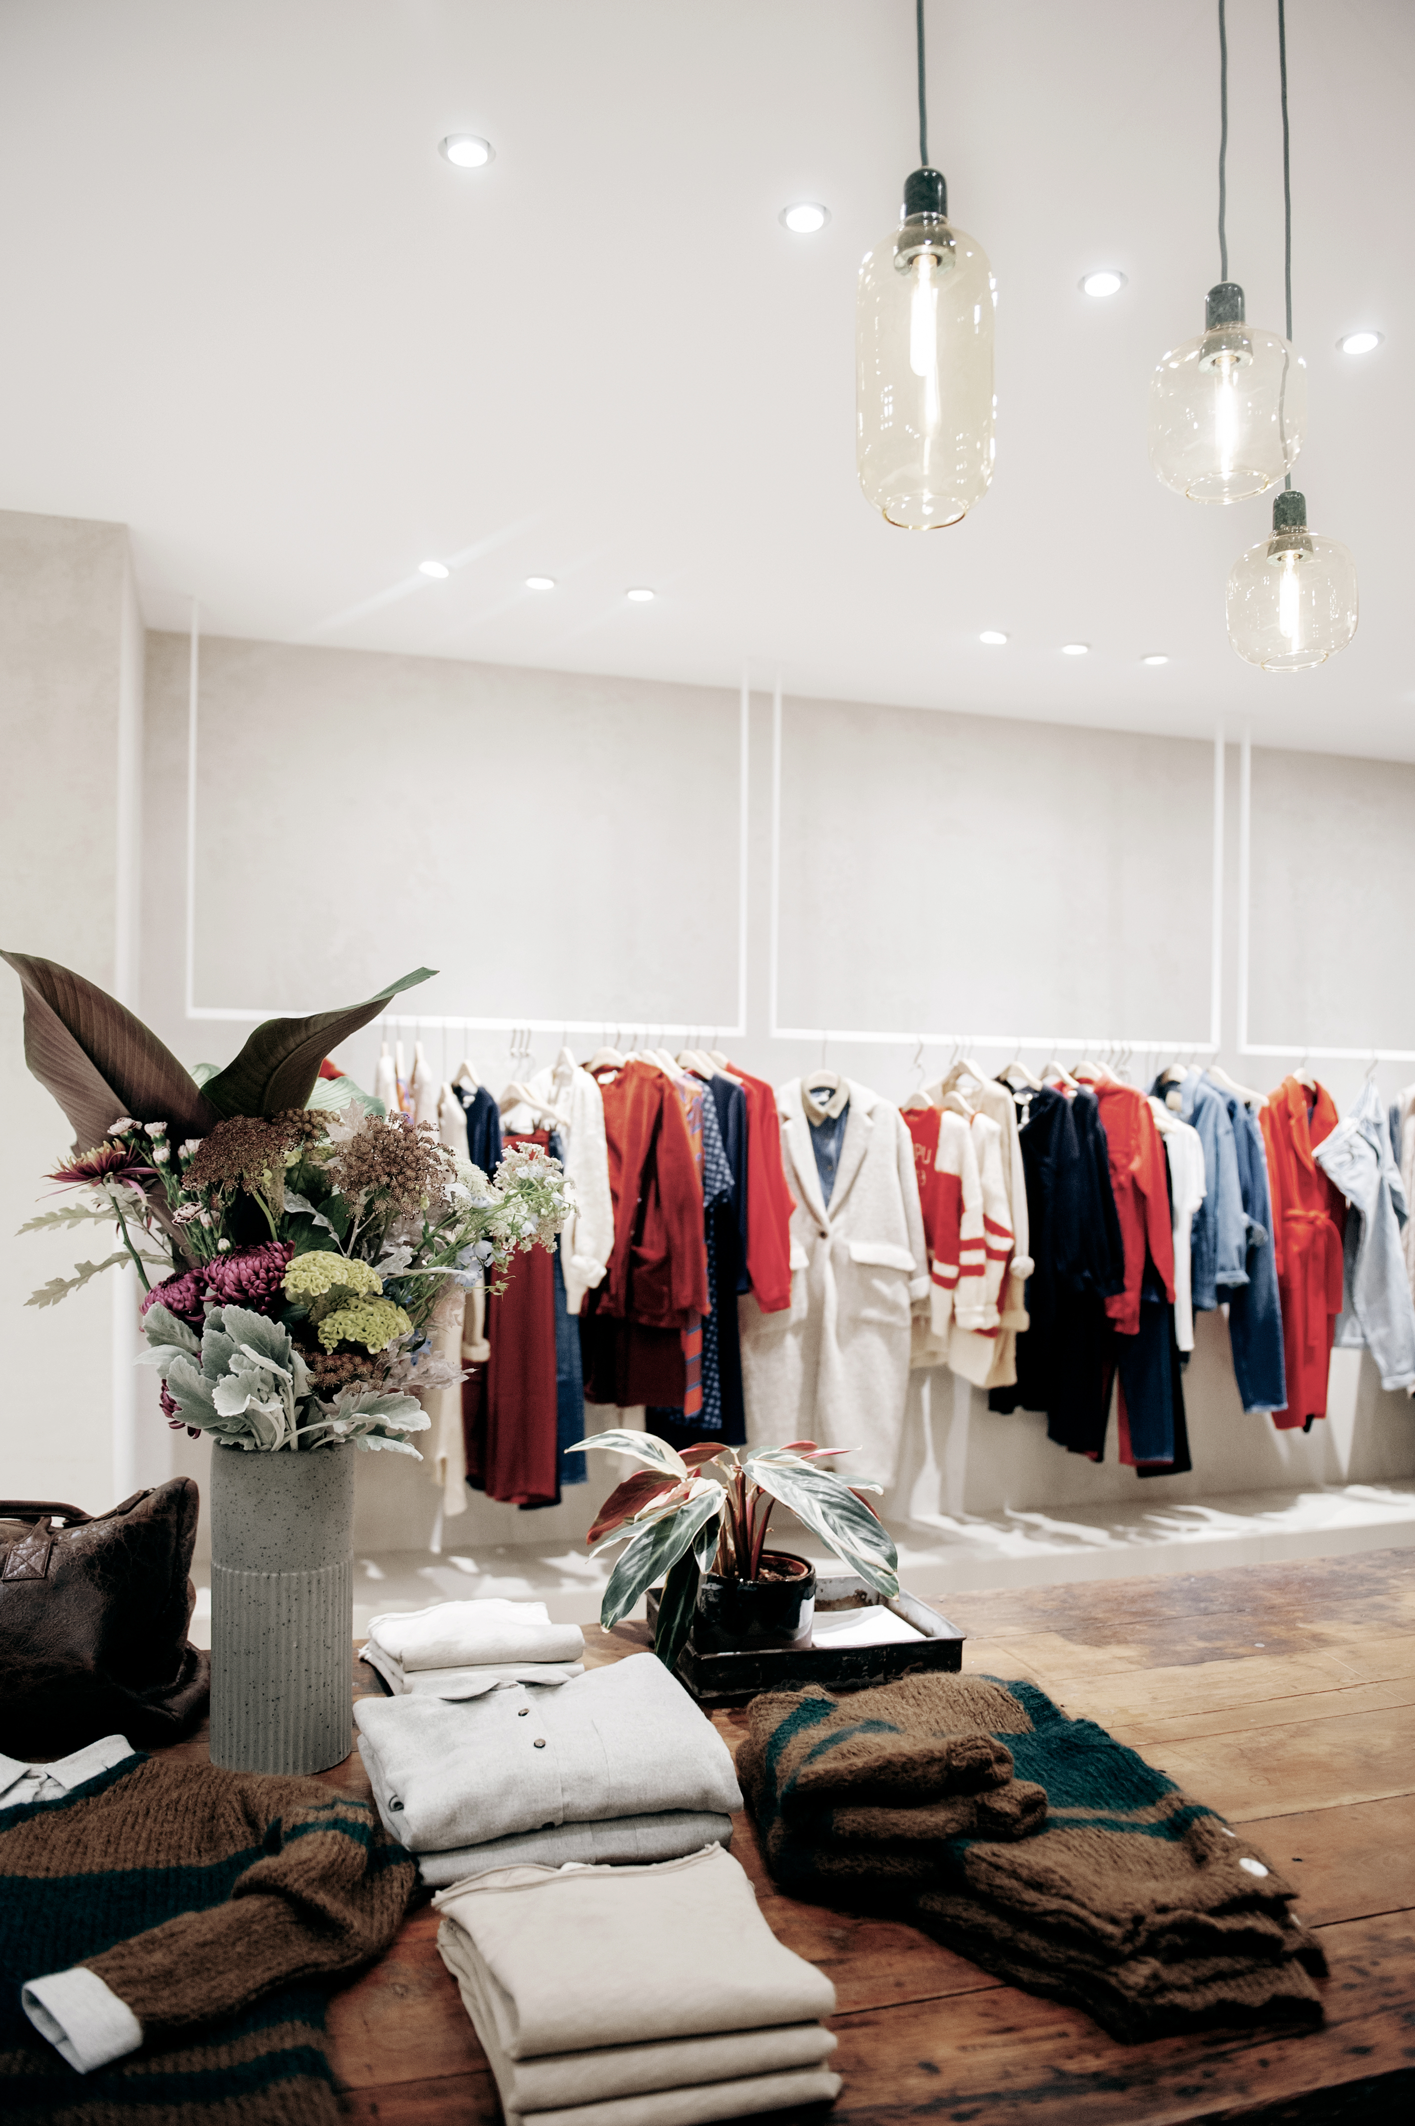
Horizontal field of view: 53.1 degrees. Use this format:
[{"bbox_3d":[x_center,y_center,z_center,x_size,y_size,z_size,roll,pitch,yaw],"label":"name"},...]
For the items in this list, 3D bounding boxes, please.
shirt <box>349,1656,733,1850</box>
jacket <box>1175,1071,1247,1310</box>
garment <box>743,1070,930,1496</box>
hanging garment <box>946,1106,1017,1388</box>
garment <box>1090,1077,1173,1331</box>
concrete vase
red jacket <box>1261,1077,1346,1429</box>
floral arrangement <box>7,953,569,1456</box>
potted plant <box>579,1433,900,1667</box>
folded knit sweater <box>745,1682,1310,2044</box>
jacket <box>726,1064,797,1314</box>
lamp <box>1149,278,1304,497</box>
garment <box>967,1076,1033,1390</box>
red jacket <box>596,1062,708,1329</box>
[{"bbox_3d":[-0.145,0.601,1.245,0.275,0.055,0.245,2,-1,-18],"label":"shirt"},{"bbox_3d":[1.478,0.377,4.282,0.180,0.670,0.460,2,-1,-20],"label":"jacket"},{"bbox_3d":[0.352,0.594,3.974,0.463,1.124,0.240,1,-1,-12],"label":"garment"},{"bbox_3d":[0.788,0.511,4.109,0.130,0.791,0.420,1,-1,-17],"label":"hanging garment"},{"bbox_3d":[1.268,0.419,4.260,0.140,0.751,0.410,1,-1,-17],"label":"garment"},{"bbox_3d":[-0.400,0.494,1.340,0.135,0.291,0.135,1,-1,-17],"label":"concrete vase"},{"bbox_3d":[1.861,0.570,4.440,0.160,1.077,0.420,1,-1,-17],"label":"red jacket"},{"bbox_3d":[-0.404,0.136,1.360,0.500,0.460,0.400,2,-1,-16],"label":"floral arrangement"},{"bbox_3d":[0.031,0.532,1.570,0.340,0.250,0.280,2,-1,-16],"label":"potted plant"},{"bbox_3d":[0.225,0.588,1.092,0.320,0.115,0.380,1,-1,-17],"label":"folded knit sweater"},{"bbox_3d":[0.080,0.341,3.873,0.180,0.650,0.450,2,-2,-36],"label":"jacket"},{"bbox_3d":[0.484,-0.624,1.320,0.138,0.190,0.138,1,-1,0],"label":"lamp"},{"bbox_3d":[0.777,0.485,4.077,0.200,0.840,0.450,2,-1,-26],"label":"garment"},{"bbox_3d":[-0.154,0.340,3.821,0.170,0.698,0.430,2,-1,-31],"label":"red jacket"}]

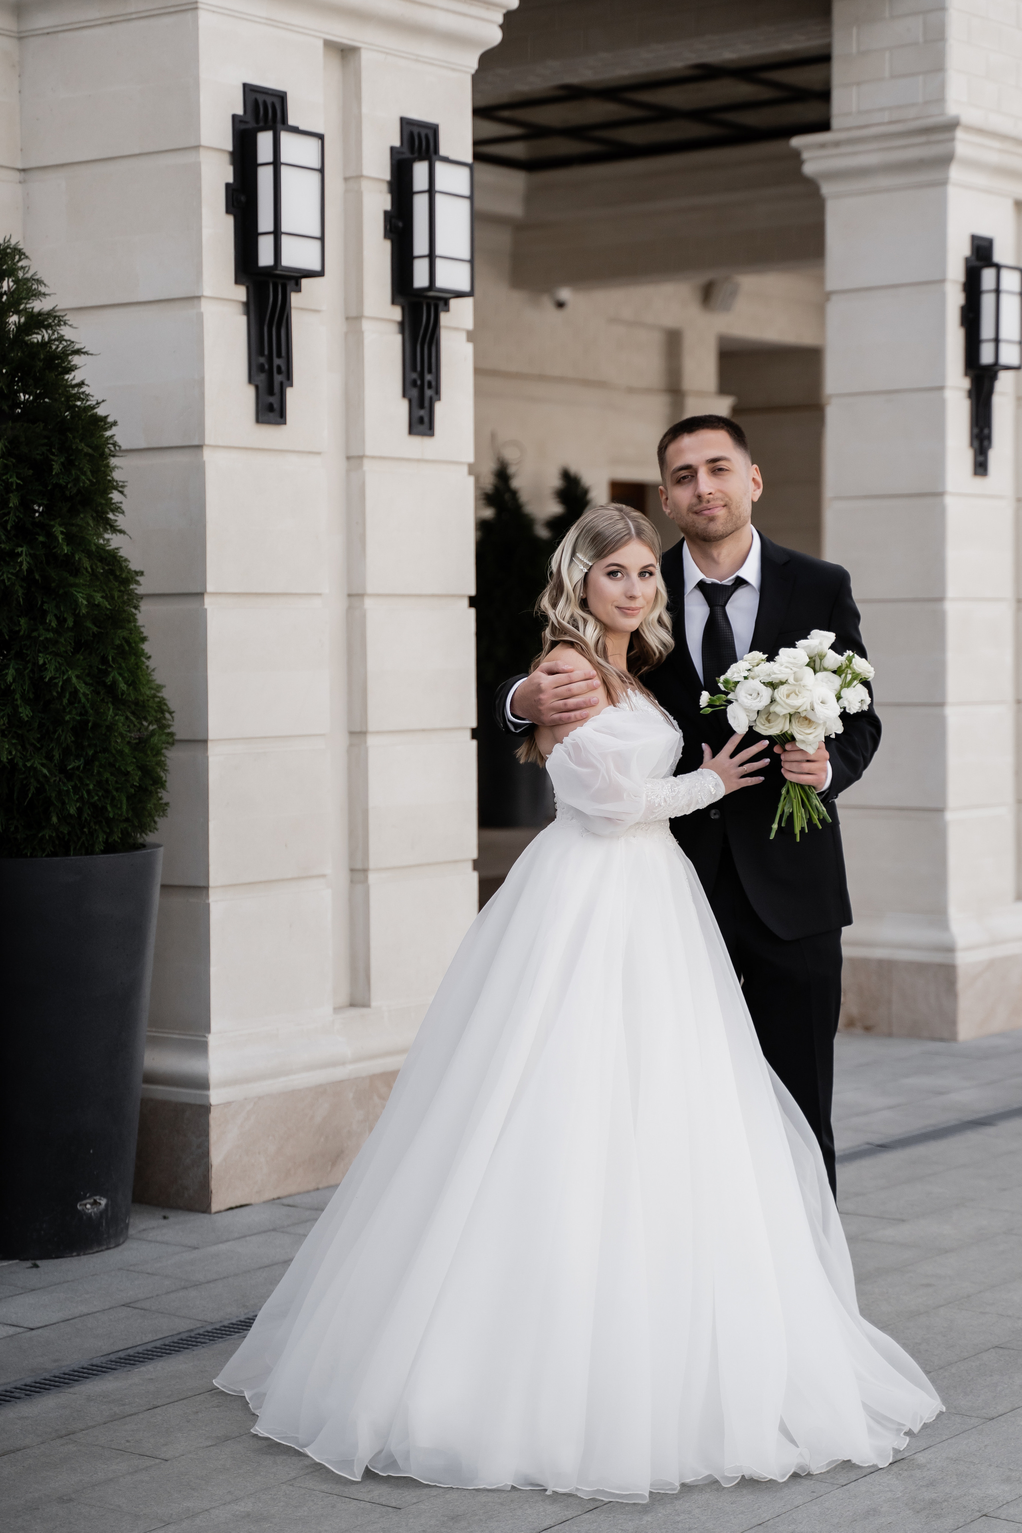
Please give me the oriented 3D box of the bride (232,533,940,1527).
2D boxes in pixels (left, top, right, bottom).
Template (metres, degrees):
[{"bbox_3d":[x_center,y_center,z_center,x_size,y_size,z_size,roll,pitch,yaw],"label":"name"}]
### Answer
[{"bbox_3d":[0.123,0.338,4.953,1.360,1.665,1.360,1,3,32],"label":"bride"}]

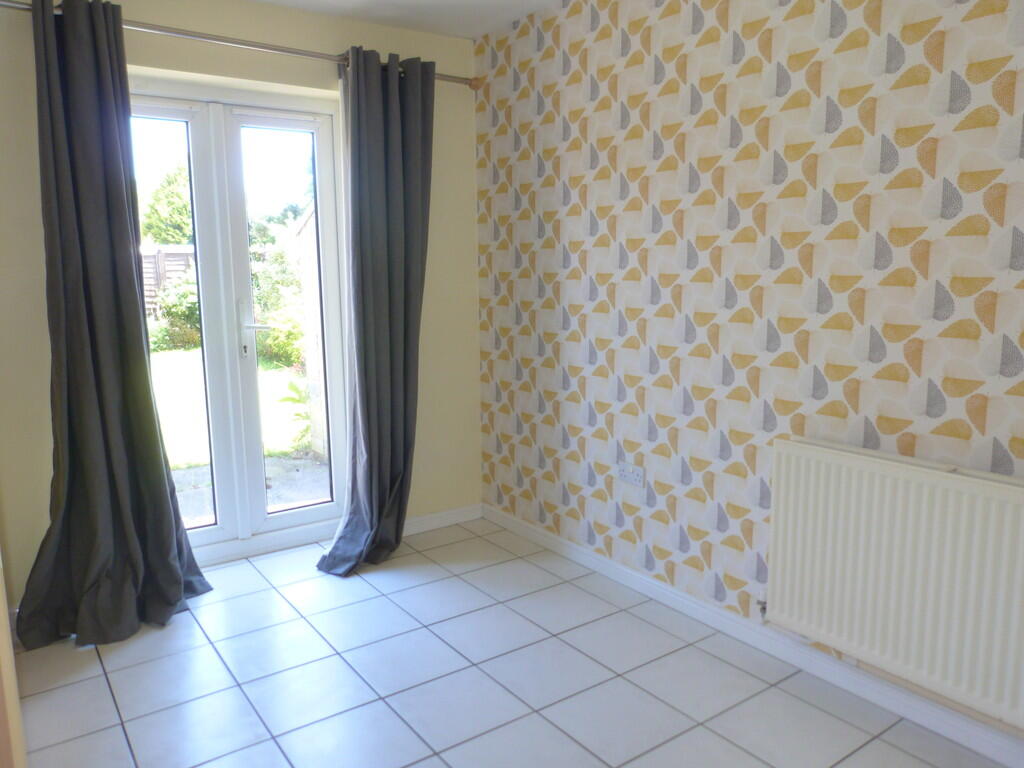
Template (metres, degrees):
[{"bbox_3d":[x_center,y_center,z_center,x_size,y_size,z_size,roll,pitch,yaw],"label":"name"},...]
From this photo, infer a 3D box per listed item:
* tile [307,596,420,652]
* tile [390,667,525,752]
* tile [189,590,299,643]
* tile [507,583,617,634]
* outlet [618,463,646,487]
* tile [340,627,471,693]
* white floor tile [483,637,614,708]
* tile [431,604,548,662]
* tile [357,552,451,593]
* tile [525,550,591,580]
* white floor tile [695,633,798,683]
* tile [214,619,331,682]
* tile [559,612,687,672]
[{"bbox_3d":[-0.546,0.887,2.741,0.329,0.010,0.329,-6,10,-35],"label":"tile"},{"bbox_3d":[-0.163,0.975,2.237,0.334,0.012,0.334,-6,10,-35],"label":"tile"},{"bbox_3d":[-1.010,0.880,2.818,0.329,0.010,0.329,-6,10,-35],"label":"tile"},{"bbox_3d":[0.189,0.869,2.878,0.332,0.010,0.332,-6,10,-35],"label":"tile"},{"bbox_3d":[0.468,0.368,2.973,0.012,0.087,0.147,-6,10,-35],"label":"outlet"},{"bbox_3d":[-0.356,0.930,2.493,0.332,0.010,0.332,-6,10,-35],"label":"tile"},{"bbox_3d":[0.110,0.930,2.397,0.329,0.010,0.329,-6,10,-35],"label":"white floor tile"},{"bbox_3d":[-0.083,0.893,2.665,0.329,0.010,0.329,-6,10,-35],"label":"tile"},{"bbox_3d":[-0.474,0.826,3.225,0.332,0.010,0.332,-6,10,-35],"label":"tile"},{"bbox_3d":[0.192,0.810,3.289,0.151,0.010,0.332,-6,10,-35],"label":"tile"},{"bbox_3d":[0.778,0.921,2.479,0.151,0.010,0.332,-6,10,-35],"label":"white floor tile"},{"bbox_3d":[-0.816,0.916,2.550,0.329,0.010,0.329,-6,10,-35],"label":"tile"},{"bbox_3d":[0.380,0.900,2.588,0.329,0.010,0.329,-6,10,-35],"label":"tile"}]

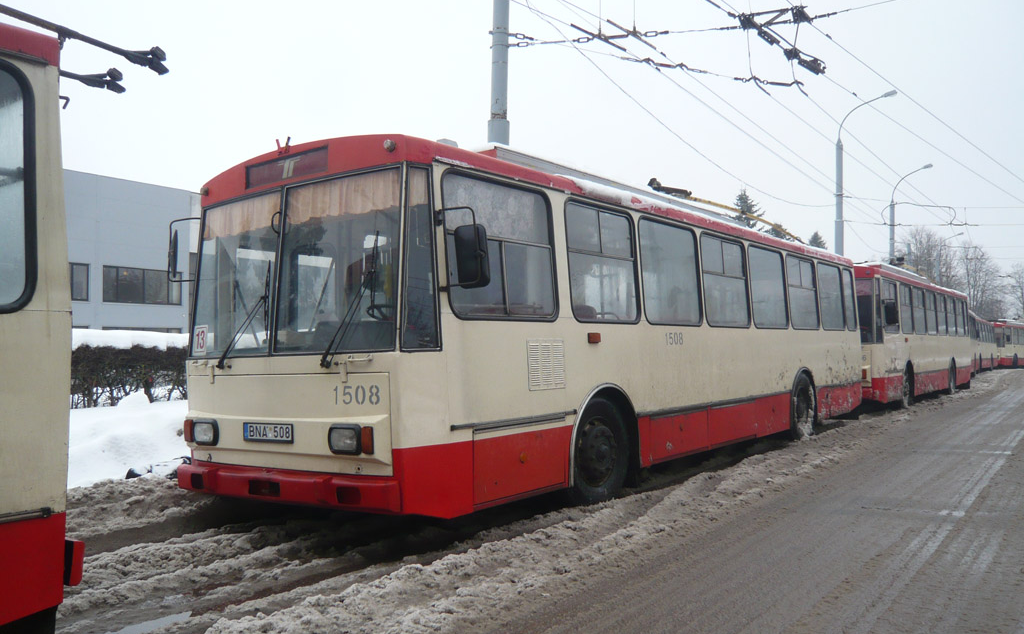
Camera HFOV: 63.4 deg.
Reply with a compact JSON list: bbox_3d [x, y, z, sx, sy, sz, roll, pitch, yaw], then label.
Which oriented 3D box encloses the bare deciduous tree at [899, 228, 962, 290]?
[{"bbox_3d":[38.325,-2.202,76.059,5.690,12.020,5.690,0,-2,0],"label":"bare deciduous tree"}]

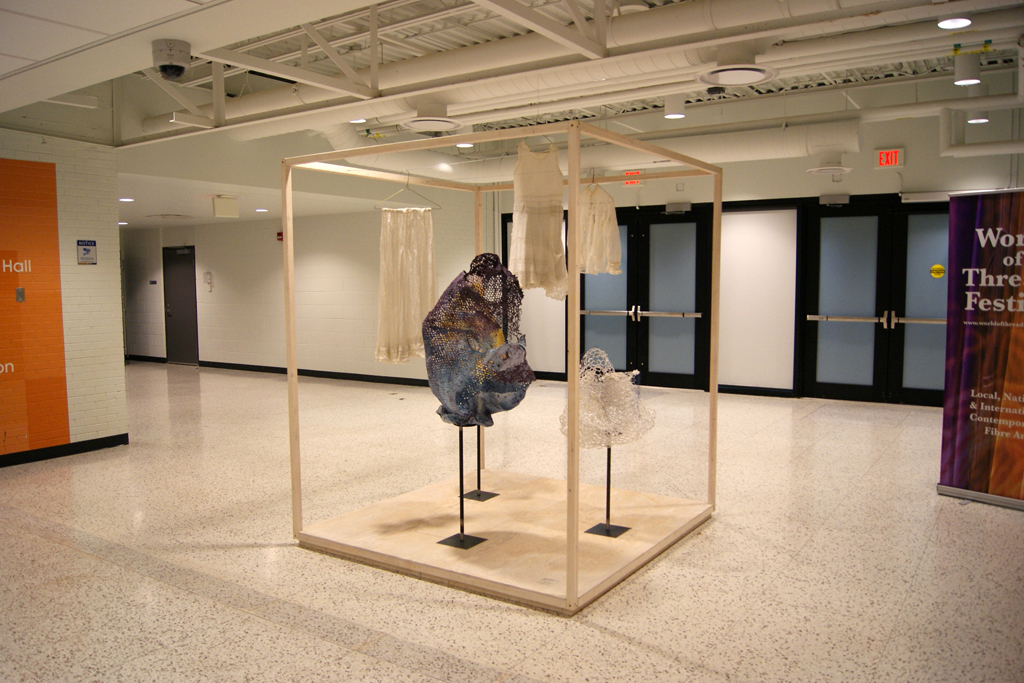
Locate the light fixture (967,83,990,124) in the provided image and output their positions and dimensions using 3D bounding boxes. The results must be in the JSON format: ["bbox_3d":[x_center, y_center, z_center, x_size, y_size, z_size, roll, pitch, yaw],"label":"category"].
[{"bbox_3d":[4.763,-2.417,7.832,0.182,0.340,0.182,2,5,34],"label":"light fixture"}]

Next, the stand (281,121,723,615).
[{"bbox_3d":[0.012,0.044,4.504,1.827,2.131,1.791,3,5,34],"label":"stand"}]

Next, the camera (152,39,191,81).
[{"bbox_3d":[-1.459,-1.199,3.303,0.153,0.149,0.153,-2,5,-23],"label":"camera"}]

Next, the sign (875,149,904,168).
[{"bbox_3d":[4.294,-2.073,8.724,0.300,0.210,0.060,2,5,34],"label":"sign"}]

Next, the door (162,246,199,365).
[{"bbox_3d":[-6.003,-0.630,13.929,0.930,2.110,0.055,2,5,34],"label":"door"}]

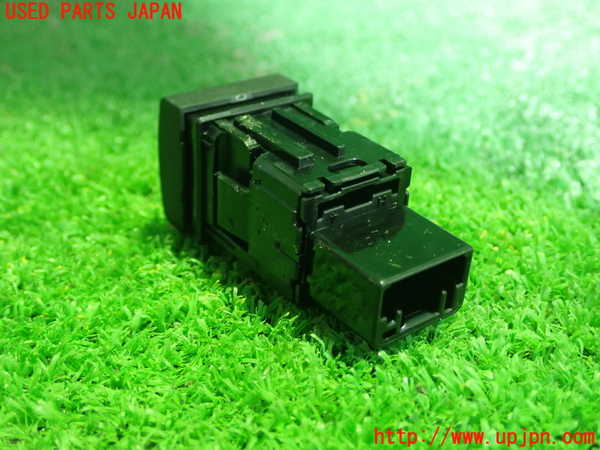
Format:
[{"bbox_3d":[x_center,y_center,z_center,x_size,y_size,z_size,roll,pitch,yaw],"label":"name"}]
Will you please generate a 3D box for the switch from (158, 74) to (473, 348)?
[{"bbox_3d":[0.001,-0.004,0.147,0.026,0.025,0.062,-17,35,-31],"label":"switch"}]

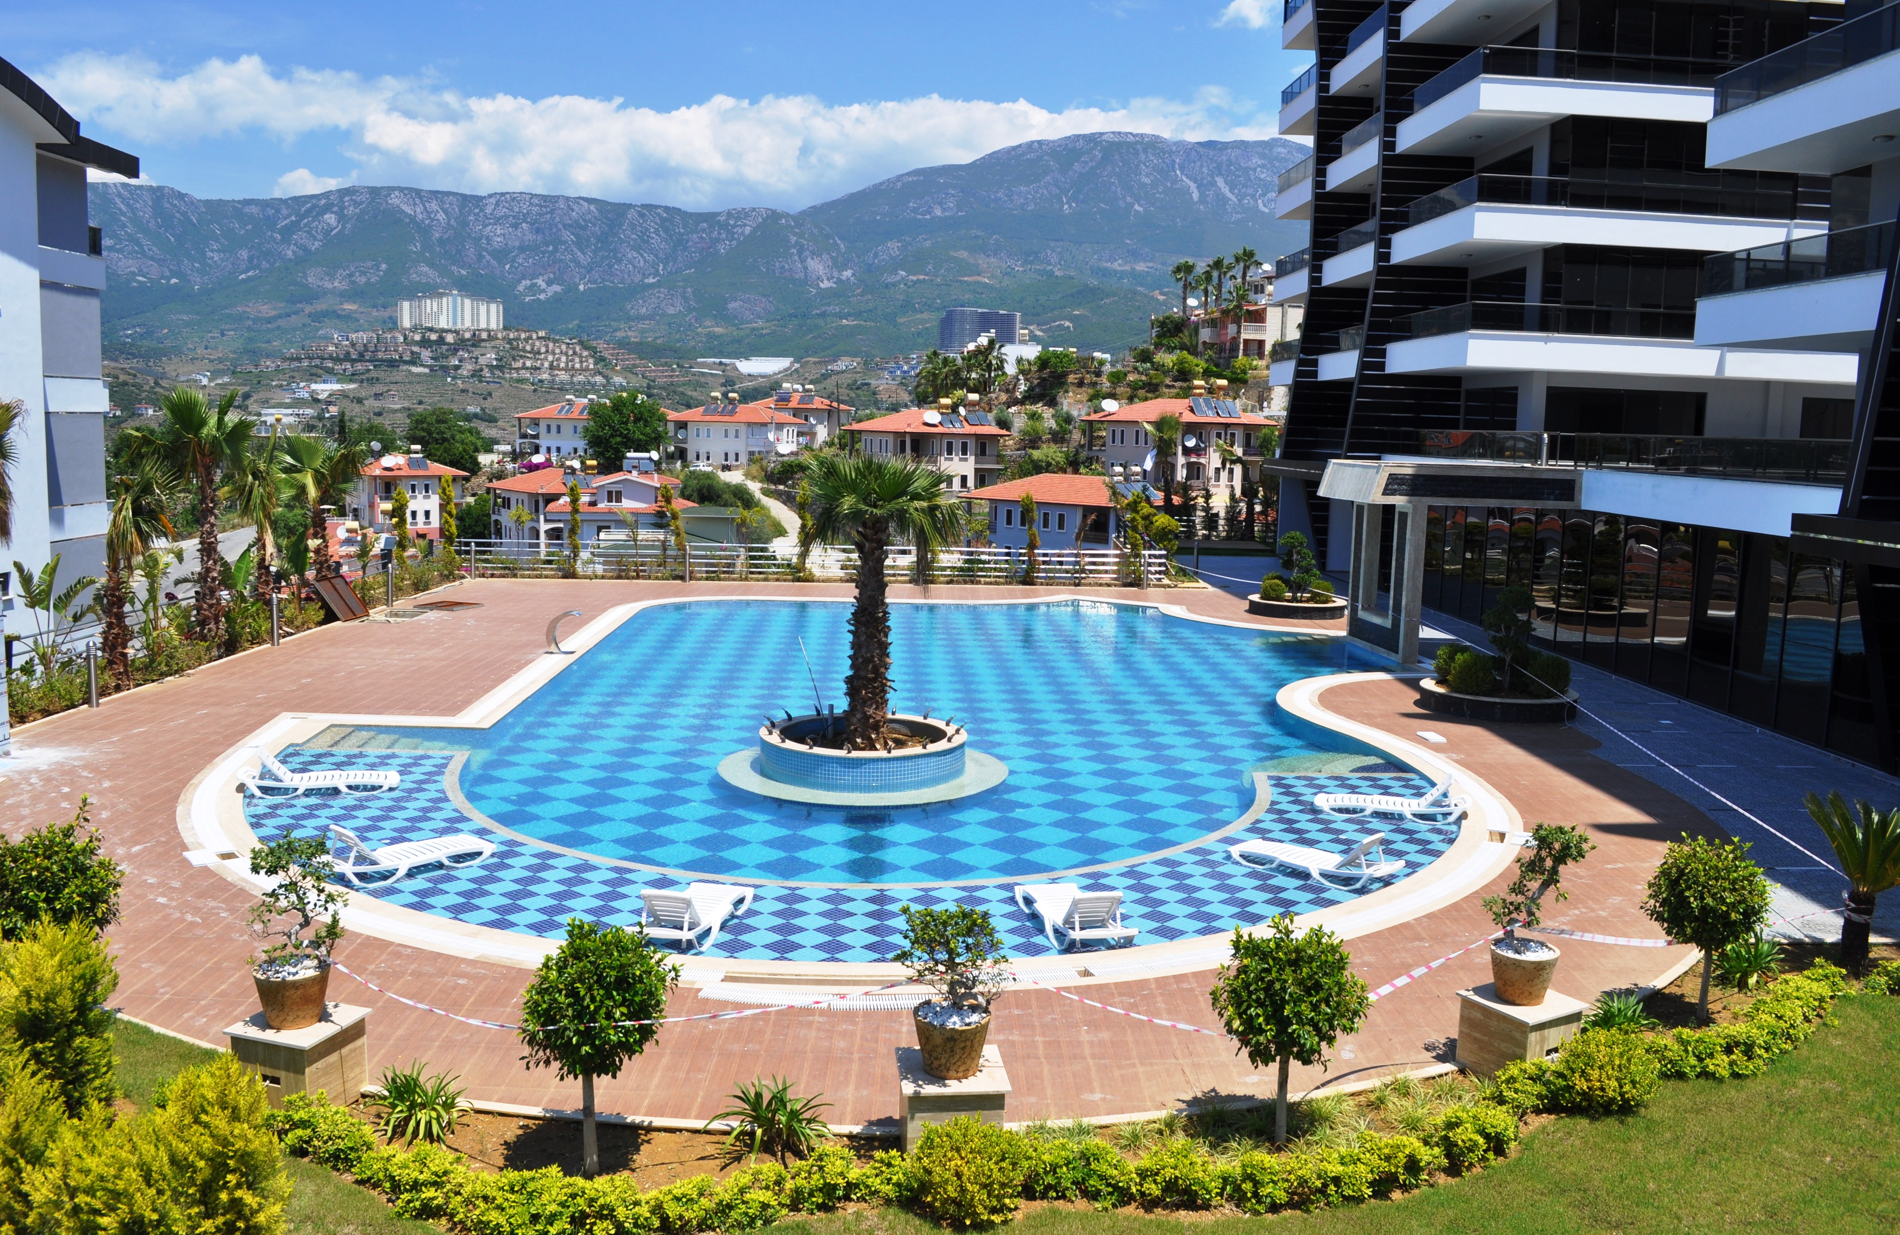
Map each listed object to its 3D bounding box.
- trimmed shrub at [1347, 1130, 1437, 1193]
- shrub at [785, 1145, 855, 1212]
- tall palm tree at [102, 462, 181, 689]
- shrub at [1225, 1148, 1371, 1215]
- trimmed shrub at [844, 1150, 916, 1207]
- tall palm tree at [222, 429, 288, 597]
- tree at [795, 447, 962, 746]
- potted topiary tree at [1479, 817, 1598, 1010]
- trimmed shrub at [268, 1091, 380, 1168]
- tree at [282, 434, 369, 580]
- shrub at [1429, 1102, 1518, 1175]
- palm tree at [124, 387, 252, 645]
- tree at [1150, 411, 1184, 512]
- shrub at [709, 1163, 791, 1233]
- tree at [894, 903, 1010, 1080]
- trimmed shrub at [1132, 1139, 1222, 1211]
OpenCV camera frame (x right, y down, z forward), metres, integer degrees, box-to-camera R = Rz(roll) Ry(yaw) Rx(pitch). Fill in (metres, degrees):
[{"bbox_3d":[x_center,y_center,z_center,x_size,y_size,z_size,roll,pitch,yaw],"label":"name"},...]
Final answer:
[{"bbox_3d":[2.692,3.305,8.633,0.560,0.360,0.460,-2,9,-24],"label":"trimmed shrub"},{"bbox_3d":[-0.752,3.243,8.236,0.420,0.370,0.420,0,8,-14],"label":"shrub"},{"bbox_3d":[-12.900,-0.579,22.783,1.200,3.560,1.200,-2,8,-29],"label":"tall palm tree"},{"bbox_3d":[2.045,3.314,8.361,0.880,0.360,0.450,0,8,-15],"label":"shrub"},{"bbox_3d":[-0.407,3.291,8.415,0.420,0.280,0.420,1,7,-2],"label":"trimmed shrub"},{"bbox_3d":[-14.575,-1.808,29.931,1.300,4.100,1.300,-2,8,-26],"label":"tall palm tree"},{"bbox_3d":[-0.937,-0.253,19.105,2.320,4.000,2.320,1,8,-3],"label":"tree"},{"bbox_3d":[4.223,2.132,10.273,0.750,1.260,0.650,5,8,23],"label":"potted topiary tree"},{"bbox_3d":[-3.797,3.097,8.606,0.660,0.420,0.480,4,8,19],"label":"trimmed shrub"},{"bbox_3d":[-13.159,-1.843,29.977,1.829,3.882,1.829,-2,9,-24],"label":"tree"},{"bbox_3d":[3.302,3.277,8.990,0.507,0.370,0.507,4,8,22],"label":"shrub"},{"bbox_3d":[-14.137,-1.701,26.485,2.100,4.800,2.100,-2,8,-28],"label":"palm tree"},{"bbox_3d":[8.438,-5.429,55.235,1.449,4.936,1.449,3,8,9],"label":"tree"},{"bbox_3d":[-1.138,3.261,8.026,0.460,0.370,0.450,0,8,-14],"label":"shrub"},{"bbox_3d":[0.007,2.323,8.858,0.710,1.010,0.620,2,7,0],"label":"tree"},{"bbox_3d":[1.346,3.297,8.474,0.516,0.350,0.516,3,7,10],"label":"trimmed shrub"}]

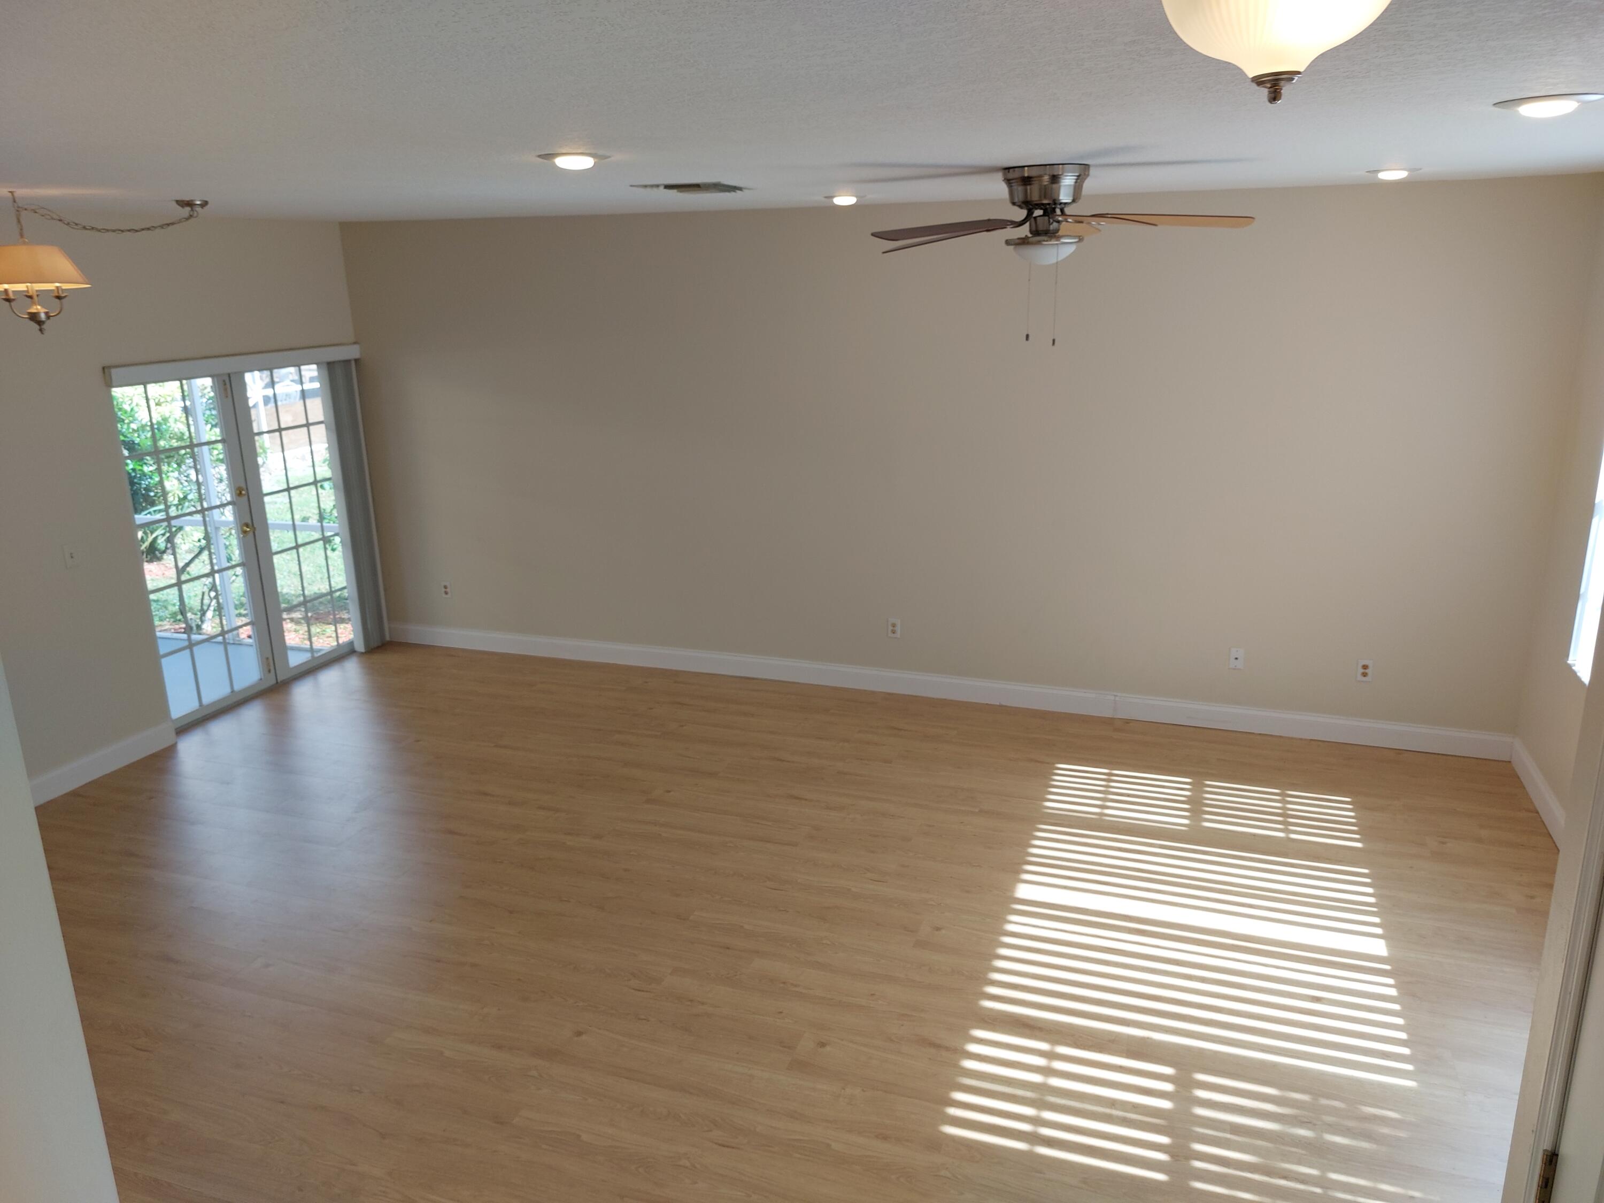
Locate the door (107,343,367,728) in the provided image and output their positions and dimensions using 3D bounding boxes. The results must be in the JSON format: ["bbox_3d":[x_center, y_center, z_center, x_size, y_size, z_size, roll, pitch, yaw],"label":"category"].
[{"bbox_3d":[-3.174,-0.434,6.569,0.120,1.990,1.735,5,17,19],"label":"door"}]

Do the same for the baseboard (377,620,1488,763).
[{"bbox_3d":[0.344,0.465,6.569,6.721,0.145,0.020,5,17,19],"label":"baseboard"}]

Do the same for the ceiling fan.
[{"bbox_3d":[0.873,-1.386,4.004,1.420,0.335,1.420,5,17,19],"label":"ceiling fan"}]

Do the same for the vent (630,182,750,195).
[{"bbox_3d":[-0.449,-1.694,4.592,0.370,0.030,0.370,5,17,19],"label":"vent"}]

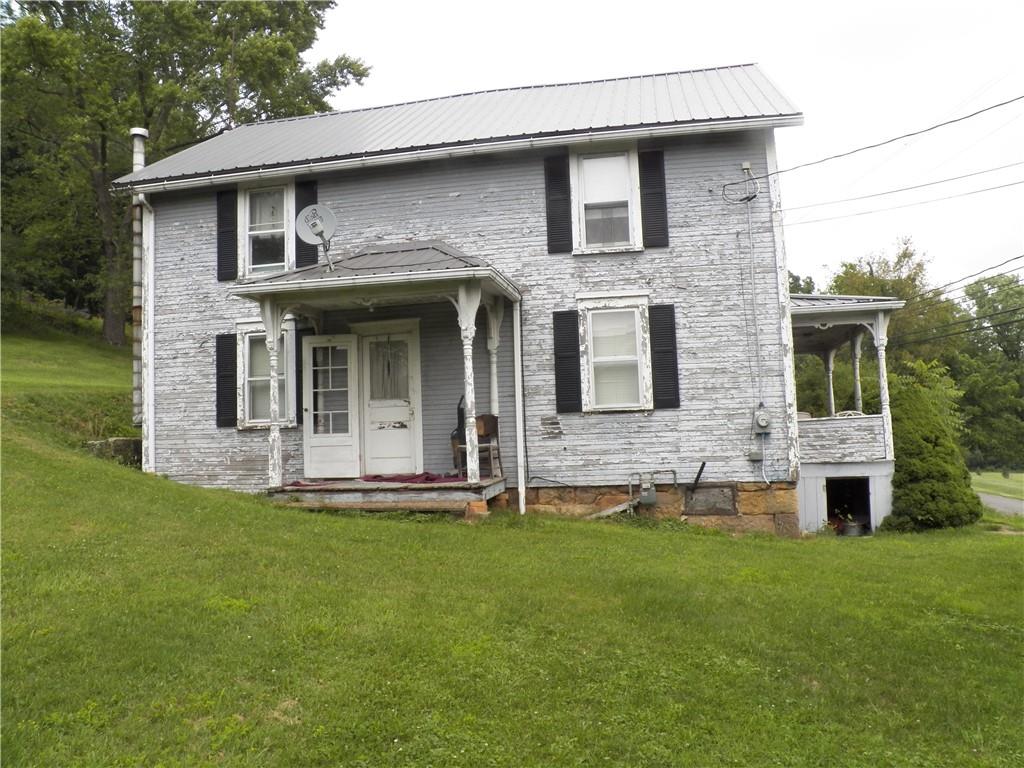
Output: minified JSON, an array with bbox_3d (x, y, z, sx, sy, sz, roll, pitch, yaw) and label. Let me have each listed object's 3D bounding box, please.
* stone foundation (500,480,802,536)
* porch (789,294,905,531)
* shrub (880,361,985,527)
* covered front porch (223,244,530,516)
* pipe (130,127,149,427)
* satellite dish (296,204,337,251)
[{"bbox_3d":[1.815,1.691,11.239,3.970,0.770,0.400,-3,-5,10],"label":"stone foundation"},{"bbox_3d":[4.766,0.366,12.685,1.450,3.420,3.950,-3,-5,10],"label":"porch"},{"bbox_3d":[5.760,0.841,11.490,1.300,2.280,1.300,-3,-5,10],"label":"shrub"},{"bbox_3d":[-1.660,-0.208,10.909,3.440,3.790,1.840,-3,-5,10],"label":"covered front porch"},{"bbox_3d":[-6.089,-1.761,13.500,0.280,4.910,0.280,-3,-5,10],"label":"pipe"},{"bbox_3d":[-2.485,-1.990,10.531,0.490,0.560,0.380,-1,-5,-13],"label":"satellite dish"}]

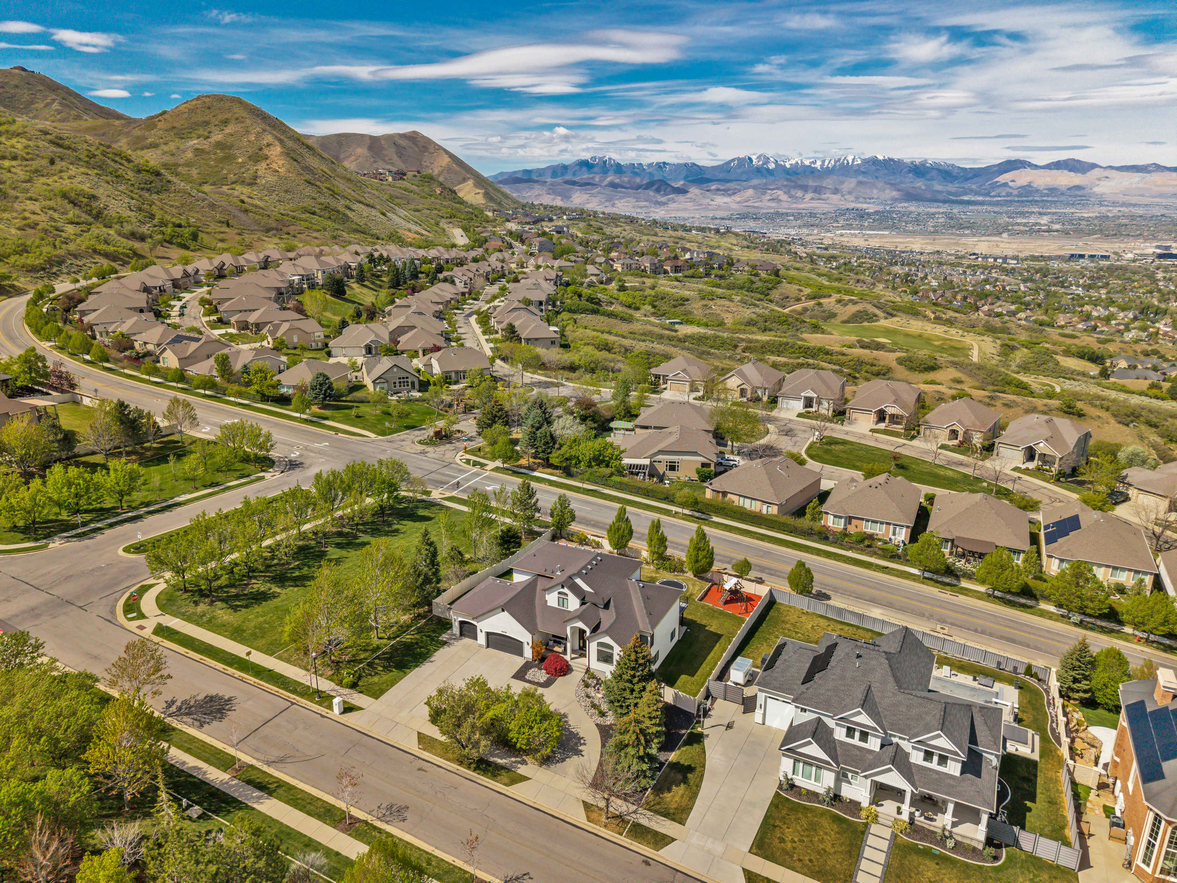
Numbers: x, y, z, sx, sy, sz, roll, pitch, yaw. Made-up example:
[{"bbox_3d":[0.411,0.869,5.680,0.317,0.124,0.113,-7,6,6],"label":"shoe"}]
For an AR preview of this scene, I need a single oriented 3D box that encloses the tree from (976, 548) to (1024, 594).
[{"bbox_3d":[57.340,18.380,114.450,6.710,7.860,6.710,0,17,0],"label":"tree"}]

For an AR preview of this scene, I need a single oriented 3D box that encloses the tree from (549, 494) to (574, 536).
[{"bbox_3d":[-3.980,11.530,126.020,4.120,7.490,4.120,-1,17,-2],"label":"tree"}]

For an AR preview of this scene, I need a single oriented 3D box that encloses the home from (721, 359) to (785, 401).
[{"bbox_3d":[46.336,-18.458,231.548,14.500,7.800,19.500,7,18,21],"label":"home"}]

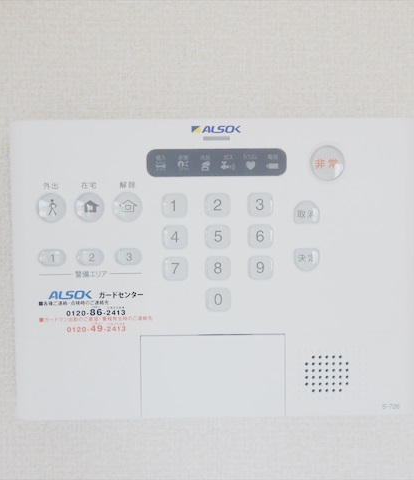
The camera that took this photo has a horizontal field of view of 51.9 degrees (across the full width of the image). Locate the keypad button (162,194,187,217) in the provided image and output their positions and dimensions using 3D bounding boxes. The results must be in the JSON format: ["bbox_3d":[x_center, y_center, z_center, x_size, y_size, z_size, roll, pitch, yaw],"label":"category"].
[{"bbox_3d":[-0.016,-0.017,0.213,0.013,0.012,0.003,-1,2,0],"label":"keypad button"}]

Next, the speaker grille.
[{"bbox_3d":[0.061,0.068,0.218,0.022,0.019,0.002,-1,2,0],"label":"speaker grille"}]

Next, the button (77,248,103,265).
[{"bbox_3d":[-0.059,0.009,0.213,0.014,0.008,0.003,-1,2,0],"label":"button"}]

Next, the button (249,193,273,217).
[{"bbox_3d":[0.027,-0.018,0.213,0.013,0.012,0.003,-1,2,0],"label":"button"}]

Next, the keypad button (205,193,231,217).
[{"bbox_3d":[0.005,-0.018,0.213,0.013,0.012,0.003,-1,2,0],"label":"keypad button"}]

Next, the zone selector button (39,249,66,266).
[{"bbox_3d":[-0.078,0.009,0.213,0.014,0.009,0.003,-1,2,0],"label":"zone selector button"}]

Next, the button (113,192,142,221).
[{"bbox_3d":[-0.040,-0.017,0.213,0.015,0.015,0.003,-1,2,0],"label":"button"}]

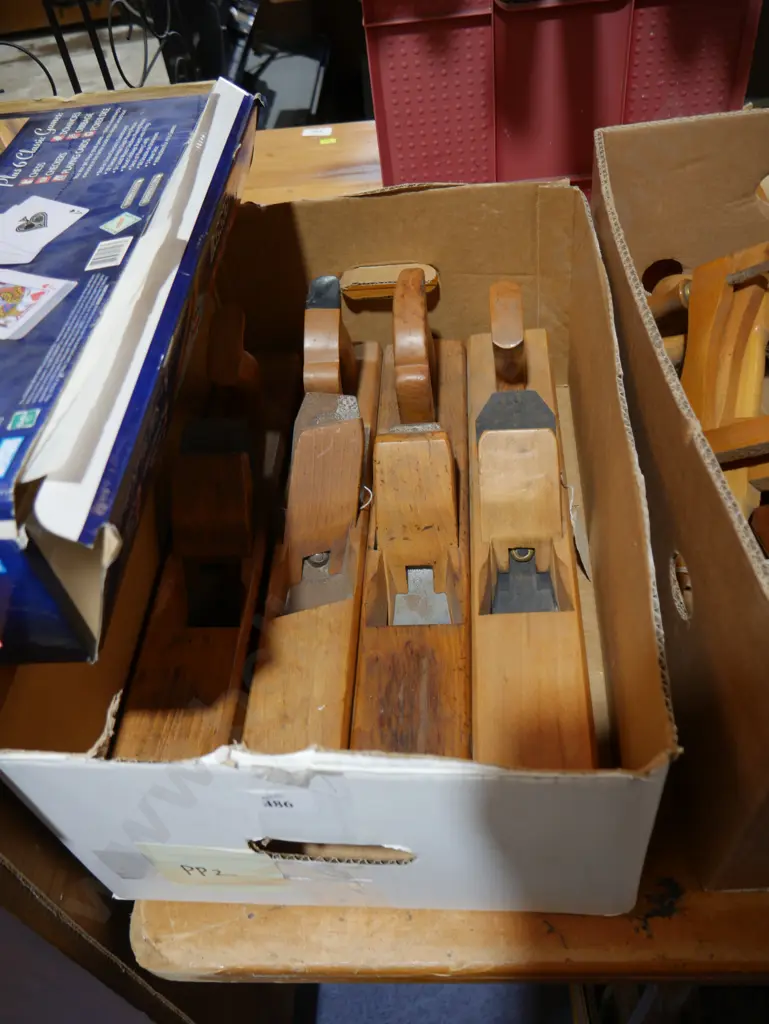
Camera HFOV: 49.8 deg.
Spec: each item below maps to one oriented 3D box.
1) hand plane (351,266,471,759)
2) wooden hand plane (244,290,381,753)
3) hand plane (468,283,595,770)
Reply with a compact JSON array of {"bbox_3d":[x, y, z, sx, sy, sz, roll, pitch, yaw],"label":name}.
[{"bbox_3d":[0.025,0.005,0.607,0.073,0.157,0.440,-1,49,6],"label":"hand plane"},{"bbox_3d":[-0.049,0.004,0.620,0.068,0.154,0.440,-1,49,6],"label":"wooden hand plane"},{"bbox_3d":[0.100,0.001,0.611,0.073,0.141,0.440,-1,49,6],"label":"hand plane"}]

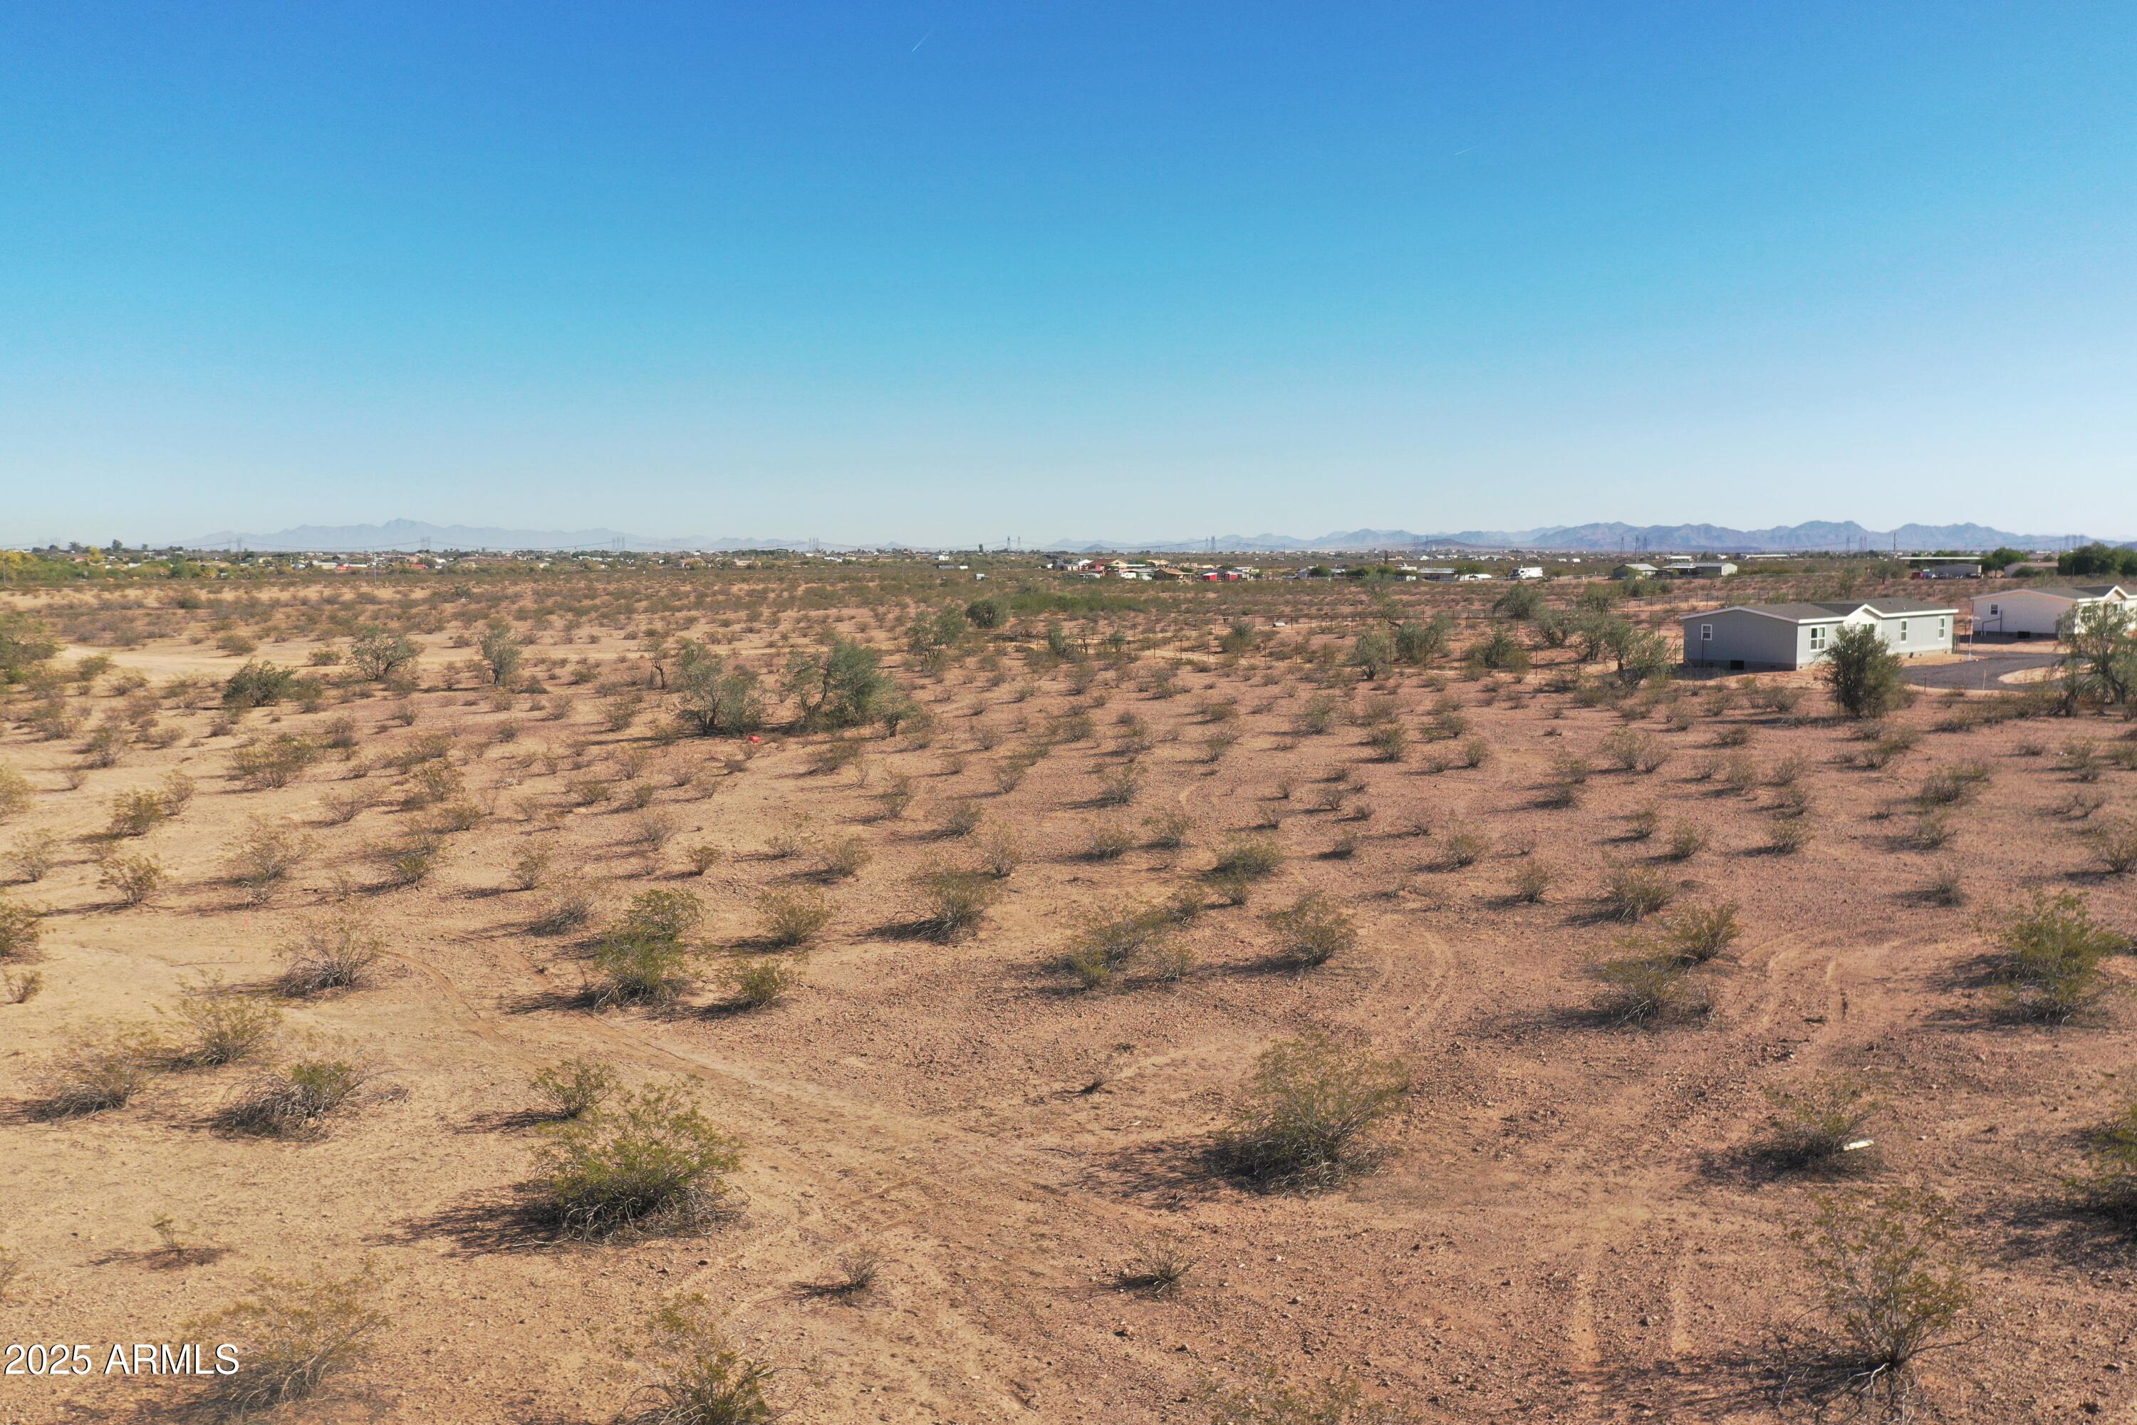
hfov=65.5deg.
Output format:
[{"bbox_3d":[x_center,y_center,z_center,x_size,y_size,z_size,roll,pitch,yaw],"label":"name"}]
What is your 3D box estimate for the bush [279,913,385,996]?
[{"bbox_3d":[-13.105,4.301,29.486,1.839,1.289,1.471,0,6,0],"label":"bush"}]

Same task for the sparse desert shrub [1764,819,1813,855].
[{"bbox_3d":[18.518,3.200,42.790,1.159,0.844,1.066,0,6,0],"label":"sparse desert shrub"}]

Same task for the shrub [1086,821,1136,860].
[{"bbox_3d":[1.107,3.161,41.527,1.145,0.850,1.088,0,6,2],"label":"shrub"}]

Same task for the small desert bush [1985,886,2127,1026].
[{"bbox_3d":[16.375,3.942,27.433,1.862,2.030,1.769,3,7,31],"label":"small desert bush"}]

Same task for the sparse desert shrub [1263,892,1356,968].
[{"bbox_3d":[4.493,3.992,30.827,1.685,1.272,1.601,1,6,8],"label":"sparse desert shrub"}]

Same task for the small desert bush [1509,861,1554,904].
[{"bbox_3d":[10.319,3.779,36.976,0.937,0.866,0.843,0,6,0],"label":"small desert bush"}]

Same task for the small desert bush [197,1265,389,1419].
[{"bbox_3d":[-7.087,5.758,15.113,1.693,1.192,1.355,0,6,0],"label":"small desert bush"}]

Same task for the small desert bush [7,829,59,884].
[{"bbox_3d":[-24.249,3.380,38.928,1.018,1.242,0.937,0,6,0],"label":"small desert bush"}]

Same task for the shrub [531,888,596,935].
[{"bbox_3d":[-10.352,4.088,34.085,1.295,0.816,1.036,0,6,0],"label":"shrub"}]

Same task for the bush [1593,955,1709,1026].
[{"bbox_3d":[9.665,4.601,27.645,1.798,1.024,1.654,0,6,0],"label":"bush"}]

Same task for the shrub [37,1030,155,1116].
[{"bbox_3d":[-13.515,5.015,23.153,1.456,1.079,1.339,0,6,0],"label":"shrub"}]

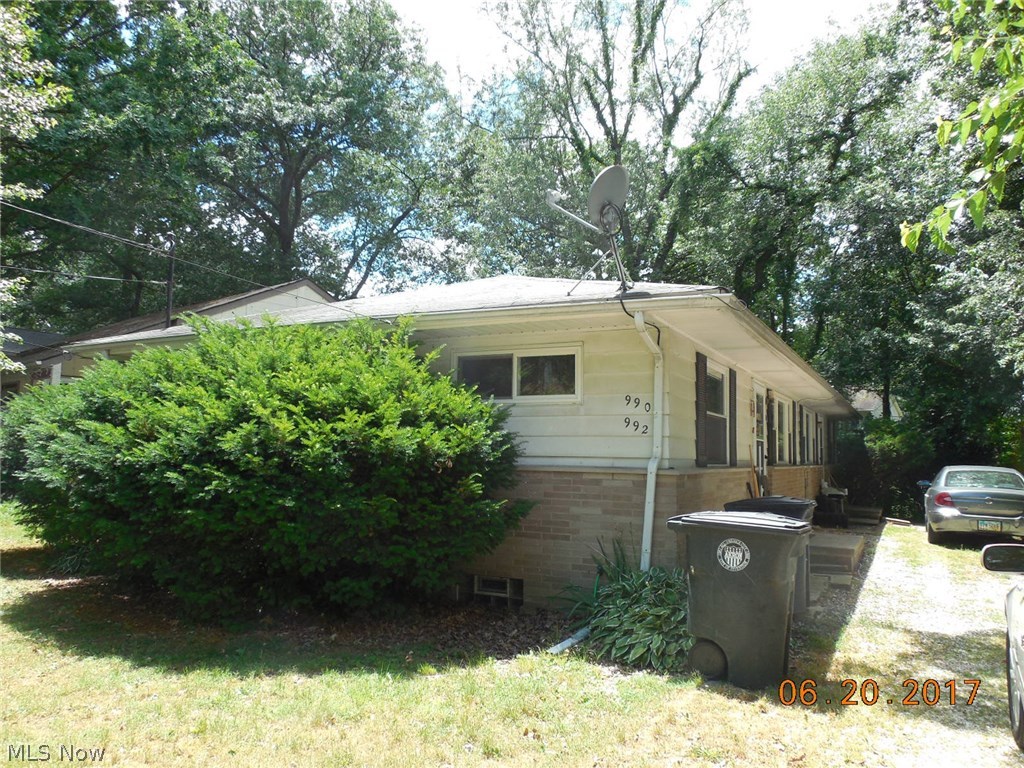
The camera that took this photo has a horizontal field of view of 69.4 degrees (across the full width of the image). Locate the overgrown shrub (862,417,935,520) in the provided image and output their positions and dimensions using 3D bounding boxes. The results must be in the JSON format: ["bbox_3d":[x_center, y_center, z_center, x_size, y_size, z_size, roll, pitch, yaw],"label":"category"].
[{"bbox_3d":[9.034,1.975,17.285,1.700,2.400,1.700,-2,-6,28],"label":"overgrown shrub"}]

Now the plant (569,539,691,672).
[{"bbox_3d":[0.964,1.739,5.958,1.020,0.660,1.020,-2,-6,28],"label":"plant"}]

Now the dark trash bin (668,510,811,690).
[{"bbox_3d":[1.632,1.467,5.209,0.860,1.100,0.700,-2,-6,27],"label":"dark trash bin"}]

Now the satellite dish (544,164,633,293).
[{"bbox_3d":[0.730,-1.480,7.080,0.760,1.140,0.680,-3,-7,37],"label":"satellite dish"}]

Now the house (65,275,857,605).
[{"bbox_3d":[1.679,0.749,15.109,8.920,4.370,16.200,-2,-6,28],"label":"house"}]

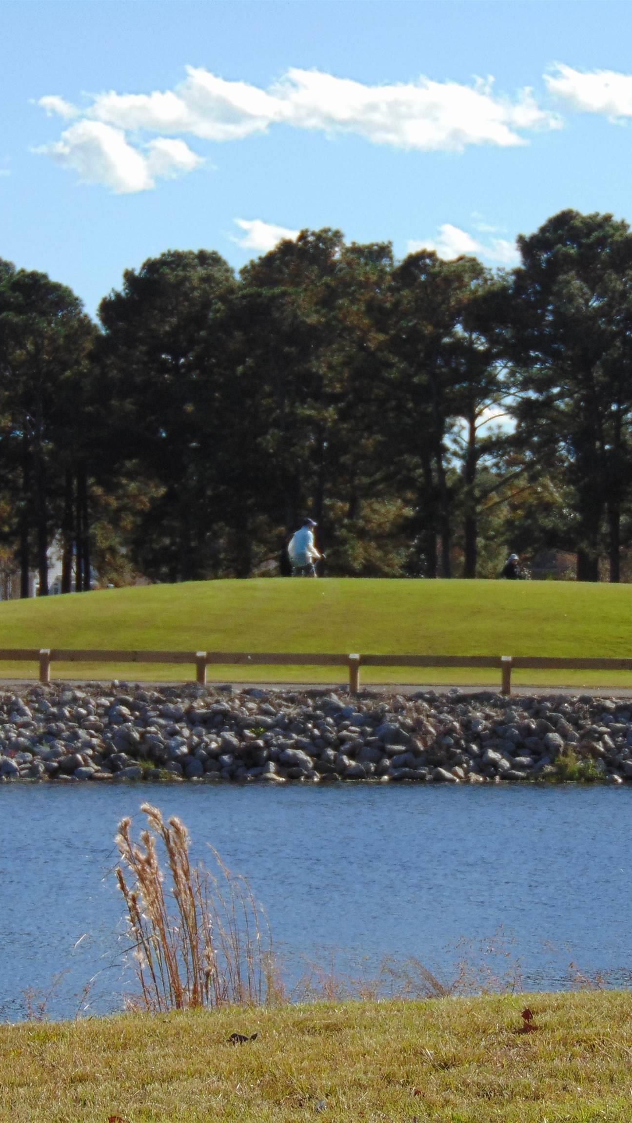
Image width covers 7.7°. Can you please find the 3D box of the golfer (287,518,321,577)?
[{"bbox_3d":[-0.242,-0.035,92.000,0.600,1.640,0.570,0,0,-42],"label":"golfer"}]

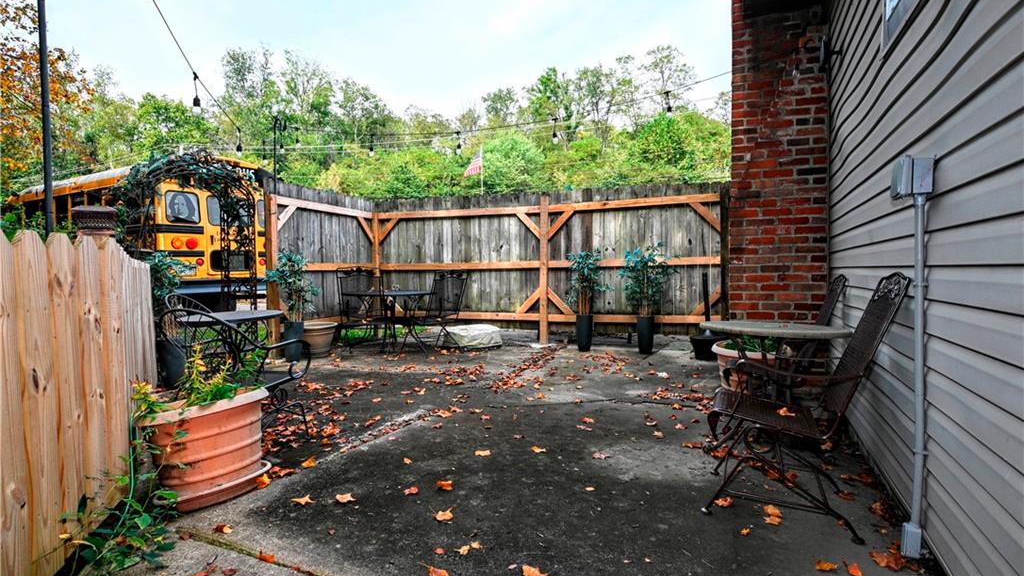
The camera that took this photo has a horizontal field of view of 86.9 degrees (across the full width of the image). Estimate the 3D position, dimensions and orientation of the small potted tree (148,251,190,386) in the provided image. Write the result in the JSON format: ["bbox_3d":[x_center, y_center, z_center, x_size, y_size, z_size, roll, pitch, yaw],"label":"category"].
[{"bbox_3d":[-2.969,0.263,4.733,0.500,1.180,0.500,-2,3,-30],"label":"small potted tree"}]

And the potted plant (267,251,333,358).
[{"bbox_3d":[-2.379,0.199,5.912,0.570,1.220,0.570,-2,3,-30],"label":"potted plant"}]

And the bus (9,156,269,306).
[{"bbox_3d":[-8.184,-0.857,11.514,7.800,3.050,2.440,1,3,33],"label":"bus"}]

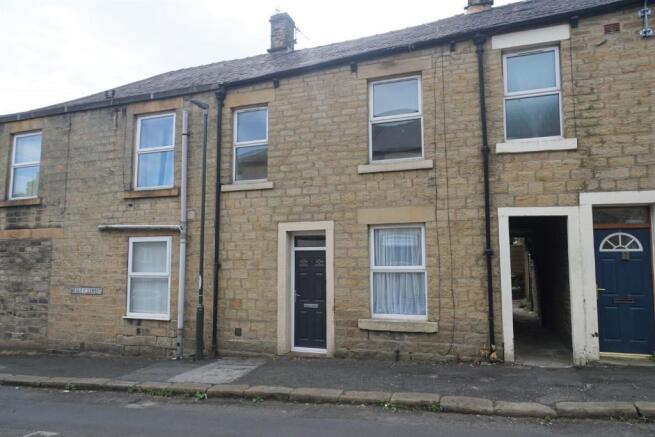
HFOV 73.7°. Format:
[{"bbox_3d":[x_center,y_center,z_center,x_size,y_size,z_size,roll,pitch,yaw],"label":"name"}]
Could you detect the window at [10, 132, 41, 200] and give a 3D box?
[{"bbox_3d":[-8.388,-1.455,12.219,1.154,1.848,0.100,-2,-5,21],"label":"window"}]

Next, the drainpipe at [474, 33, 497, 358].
[{"bbox_3d":[2.732,-0.467,7.500,0.170,5.599,0.160,-2,-6,20],"label":"drainpipe"}]

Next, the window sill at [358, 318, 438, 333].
[{"bbox_3d":[1.301,1.958,8.003,1.441,0.181,0.170,-2,-5,21],"label":"window sill"}]

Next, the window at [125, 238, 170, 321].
[{"bbox_3d":[-4.045,1.364,10.007,1.240,1.848,0.100,-2,-6,20],"label":"window"}]

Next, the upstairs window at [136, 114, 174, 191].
[{"bbox_3d":[-4.123,-1.592,10.551,1.162,1.804,0.100,-2,-5,21],"label":"upstairs window"}]

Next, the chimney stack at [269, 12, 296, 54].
[{"bbox_3d":[-1.323,-5.443,13.210,0.594,1.149,0.580,-2,-6,20],"label":"chimney stack"}]

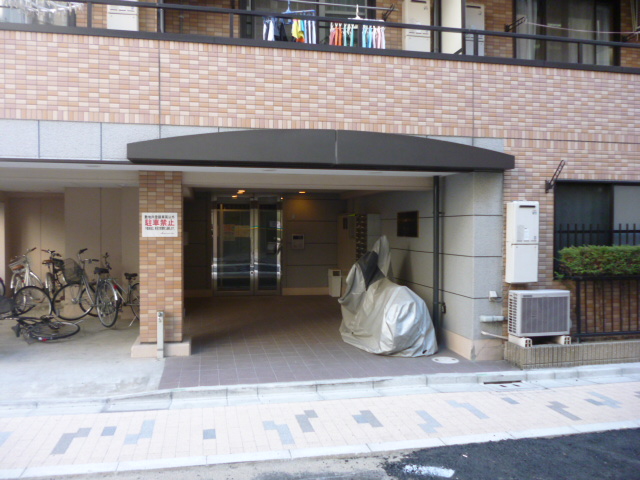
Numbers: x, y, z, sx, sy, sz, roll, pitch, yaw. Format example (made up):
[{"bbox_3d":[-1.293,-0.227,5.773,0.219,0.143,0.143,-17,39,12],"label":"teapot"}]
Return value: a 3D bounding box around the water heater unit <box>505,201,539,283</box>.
[{"bbox_3d":[2.448,0.024,6.239,0.325,0.950,0.200,0,1,-11],"label":"water heater unit"}]

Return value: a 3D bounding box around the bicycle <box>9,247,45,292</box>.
[{"bbox_3d":[-5.100,0.759,9.100,1.680,1.100,0.560,1,1,41],"label":"bicycle"}]

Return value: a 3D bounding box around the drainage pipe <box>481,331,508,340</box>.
[{"bbox_3d":[2.085,1.140,6.165,0.320,0.050,0.040,1,1,28],"label":"drainage pipe"}]

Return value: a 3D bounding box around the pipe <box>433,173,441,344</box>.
[{"bbox_3d":[1.584,0.275,7.040,0.085,2.275,0.085,0,1,-11],"label":"pipe"}]

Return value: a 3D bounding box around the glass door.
[{"bbox_3d":[-1.603,0.121,11.508,1.524,2.193,0.100,0,1,-11],"label":"glass door"}]

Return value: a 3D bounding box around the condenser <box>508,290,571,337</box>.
[{"bbox_3d":[2.617,0.865,6.175,0.650,0.510,0.250,0,1,-11],"label":"condenser"}]

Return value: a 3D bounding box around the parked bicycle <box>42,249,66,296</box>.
[{"bbox_3d":[-5.050,0.747,9.700,0.550,1.100,1.650,0,1,-25],"label":"parked bicycle"}]

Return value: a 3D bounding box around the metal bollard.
[{"bbox_3d":[-1.912,1.137,6.204,0.077,0.575,0.077,0,1,-11],"label":"metal bollard"}]

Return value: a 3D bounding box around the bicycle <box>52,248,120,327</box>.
[{"bbox_3d":[-3.660,0.766,8.280,1.700,1.140,0.560,1,1,40],"label":"bicycle"}]

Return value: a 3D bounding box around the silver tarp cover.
[{"bbox_3d":[0.890,0.708,7.211,0.800,1.440,1.600,0,1,-25],"label":"silver tarp cover"}]

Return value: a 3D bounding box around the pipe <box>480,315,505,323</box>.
[{"bbox_3d":[2.081,0.947,6.237,0.320,0.078,0.078,0,1,-11],"label":"pipe"}]

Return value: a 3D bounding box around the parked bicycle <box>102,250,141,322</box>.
[{"bbox_3d":[-3.220,0.804,8.420,1.650,1.060,0.550,1,1,33],"label":"parked bicycle"}]

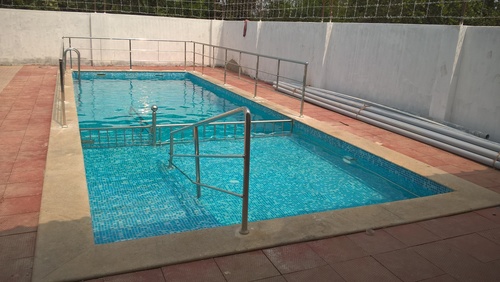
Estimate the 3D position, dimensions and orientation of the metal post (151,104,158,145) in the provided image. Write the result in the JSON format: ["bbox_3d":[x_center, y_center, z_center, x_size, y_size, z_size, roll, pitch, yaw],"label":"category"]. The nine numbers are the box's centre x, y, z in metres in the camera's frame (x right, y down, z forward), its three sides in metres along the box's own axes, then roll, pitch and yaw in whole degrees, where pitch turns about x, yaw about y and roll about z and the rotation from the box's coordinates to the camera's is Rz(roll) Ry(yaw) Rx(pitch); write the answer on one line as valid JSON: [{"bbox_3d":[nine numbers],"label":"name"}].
[{"bbox_3d":[-1.271,-0.161,5.280,0.090,0.637,0.090,-4,17,-24],"label":"metal post"}]

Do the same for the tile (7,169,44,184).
[{"bbox_3d":[-1.920,0.315,3.446,0.283,0.025,0.299,-4,17,-24],"label":"tile"}]

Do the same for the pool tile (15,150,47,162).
[{"bbox_3d":[-2.151,0.162,3.946,0.283,0.025,0.312,-4,17,-24],"label":"pool tile"}]

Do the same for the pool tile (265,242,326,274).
[{"bbox_3d":[0.265,0.723,2.464,0.320,0.025,0.296,-4,17,-24],"label":"pool tile"}]

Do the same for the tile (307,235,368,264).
[{"bbox_3d":[0.555,0.705,2.593,0.316,0.025,0.296,-4,17,-24],"label":"tile"}]

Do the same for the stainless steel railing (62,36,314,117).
[{"bbox_3d":[-2.023,-1.566,8.456,3.562,0.852,6.656,-4,17,-24],"label":"stainless steel railing"}]

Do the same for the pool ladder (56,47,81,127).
[{"bbox_3d":[-4.371,-1.520,9.828,0.400,1.450,0.550,-4,17,-23],"label":"pool ladder"}]

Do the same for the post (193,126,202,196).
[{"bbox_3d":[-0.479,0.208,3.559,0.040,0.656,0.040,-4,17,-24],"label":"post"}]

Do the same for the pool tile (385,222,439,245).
[{"bbox_3d":[1.137,0.670,2.851,0.325,0.025,0.296,-4,17,-24],"label":"pool tile"}]

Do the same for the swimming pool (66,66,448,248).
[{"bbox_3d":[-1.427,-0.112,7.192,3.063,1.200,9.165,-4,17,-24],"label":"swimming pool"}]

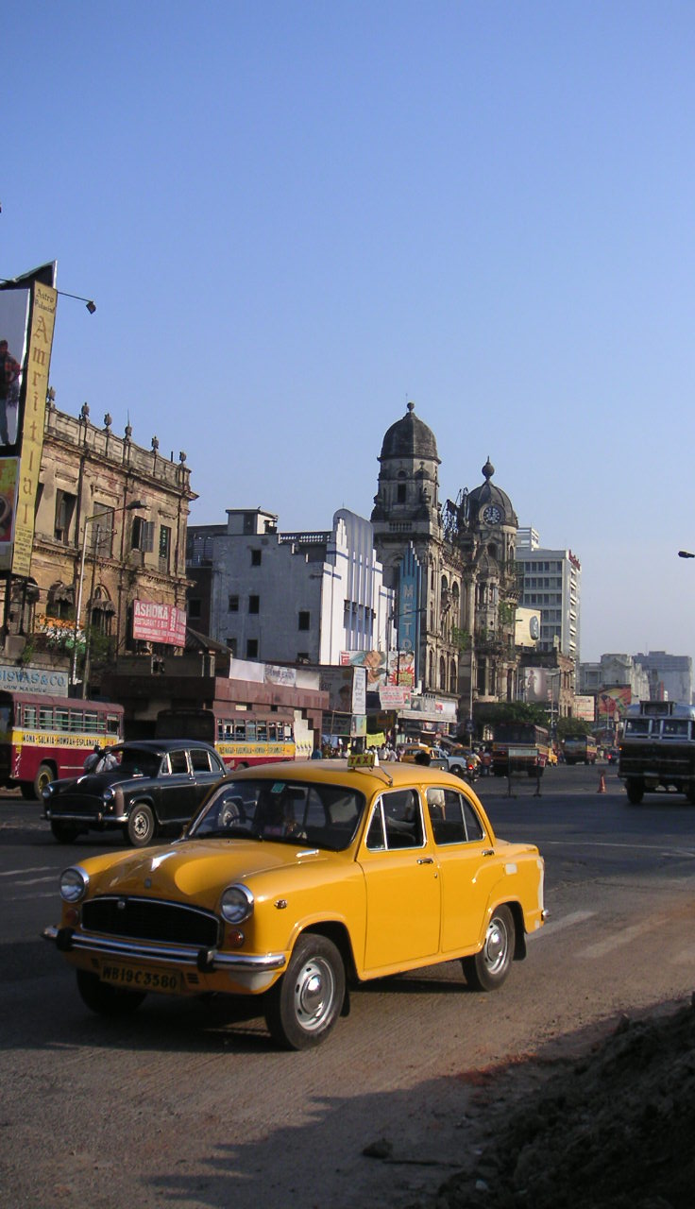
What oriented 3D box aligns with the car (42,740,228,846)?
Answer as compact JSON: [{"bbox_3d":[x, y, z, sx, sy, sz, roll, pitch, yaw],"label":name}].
[{"bbox_3d":[-3.132,3.048,21.661,1.680,1.600,4.280,-2,-7,28],"label":"car"}]

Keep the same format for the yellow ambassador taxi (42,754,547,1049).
[{"bbox_3d":[-0.090,1.842,9.063,1.680,1.600,4.280,-2,-7,31],"label":"yellow ambassador taxi"}]

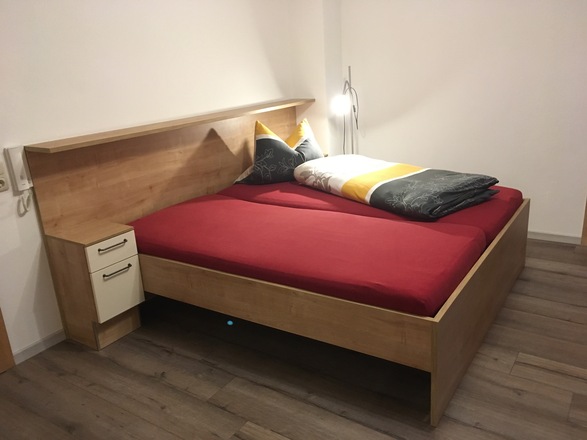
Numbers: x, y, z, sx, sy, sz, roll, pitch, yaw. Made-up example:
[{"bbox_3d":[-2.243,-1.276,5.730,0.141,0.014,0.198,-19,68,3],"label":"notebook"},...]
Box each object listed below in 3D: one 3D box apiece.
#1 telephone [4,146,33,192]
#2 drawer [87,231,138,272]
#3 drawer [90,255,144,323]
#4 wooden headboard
[{"bbox_3d":[-1.416,-0.262,2.535,0.063,0.222,0.088,8,21,34],"label":"telephone"},{"bbox_3d":[-1.085,0.151,2.708,0.335,0.140,0.298,8,21,34],"label":"drawer"},{"bbox_3d":[-1.069,0.357,2.772,0.335,0.285,0.298,8,21,34],"label":"drawer"},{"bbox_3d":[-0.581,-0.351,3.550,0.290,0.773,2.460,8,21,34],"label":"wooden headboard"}]

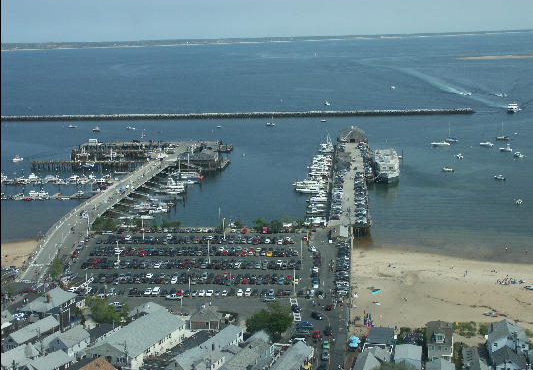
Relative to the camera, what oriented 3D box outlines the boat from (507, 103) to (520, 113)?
[{"bbox_3d":[276.856,-85.939,883.224,6.500,8.000,18.000,-3,11,-5],"label":"boat"}]

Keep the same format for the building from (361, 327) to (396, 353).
[{"bbox_3d":[32.657,46.037,224.855,7.800,4.900,15.000,1,11,11],"label":"building"}]

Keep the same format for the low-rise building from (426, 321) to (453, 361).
[{"bbox_3d":[48.928,43.965,220.305,6.900,9.800,9.400,1,11,12],"label":"low-rise building"}]

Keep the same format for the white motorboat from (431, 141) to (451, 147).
[{"bbox_3d":[141.297,-32.914,637.109,15.500,2.900,4.200,2,11,18],"label":"white motorboat"}]

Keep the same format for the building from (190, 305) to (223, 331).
[{"bbox_3d":[-18.718,41.180,245.992,9.200,6.900,7.000,-1,11,5],"label":"building"}]

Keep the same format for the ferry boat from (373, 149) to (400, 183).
[{"bbox_3d":[80.013,-13.564,523.545,13.500,12.500,58.000,0,11,7],"label":"ferry boat"}]

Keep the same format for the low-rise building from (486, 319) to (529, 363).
[{"bbox_3d":[66.723,43.527,216.892,9.800,8.800,13.000,1,11,13],"label":"low-rise building"}]

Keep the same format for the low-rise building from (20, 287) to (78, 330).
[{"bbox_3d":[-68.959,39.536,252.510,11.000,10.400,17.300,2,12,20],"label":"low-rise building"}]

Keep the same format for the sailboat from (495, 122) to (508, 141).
[{"bbox_3d":[198.570,-45.327,660.058,11.000,15.500,3.400,2,11,18],"label":"sailboat"}]

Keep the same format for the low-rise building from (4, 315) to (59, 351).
[{"bbox_3d":[-71.516,45.512,239.949,6.600,5.900,17.600,4,12,26],"label":"low-rise building"}]

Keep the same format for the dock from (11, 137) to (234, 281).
[{"bbox_3d":[-117.171,-0.698,489.736,150.000,11.000,382.000,0,11,8],"label":"dock"}]

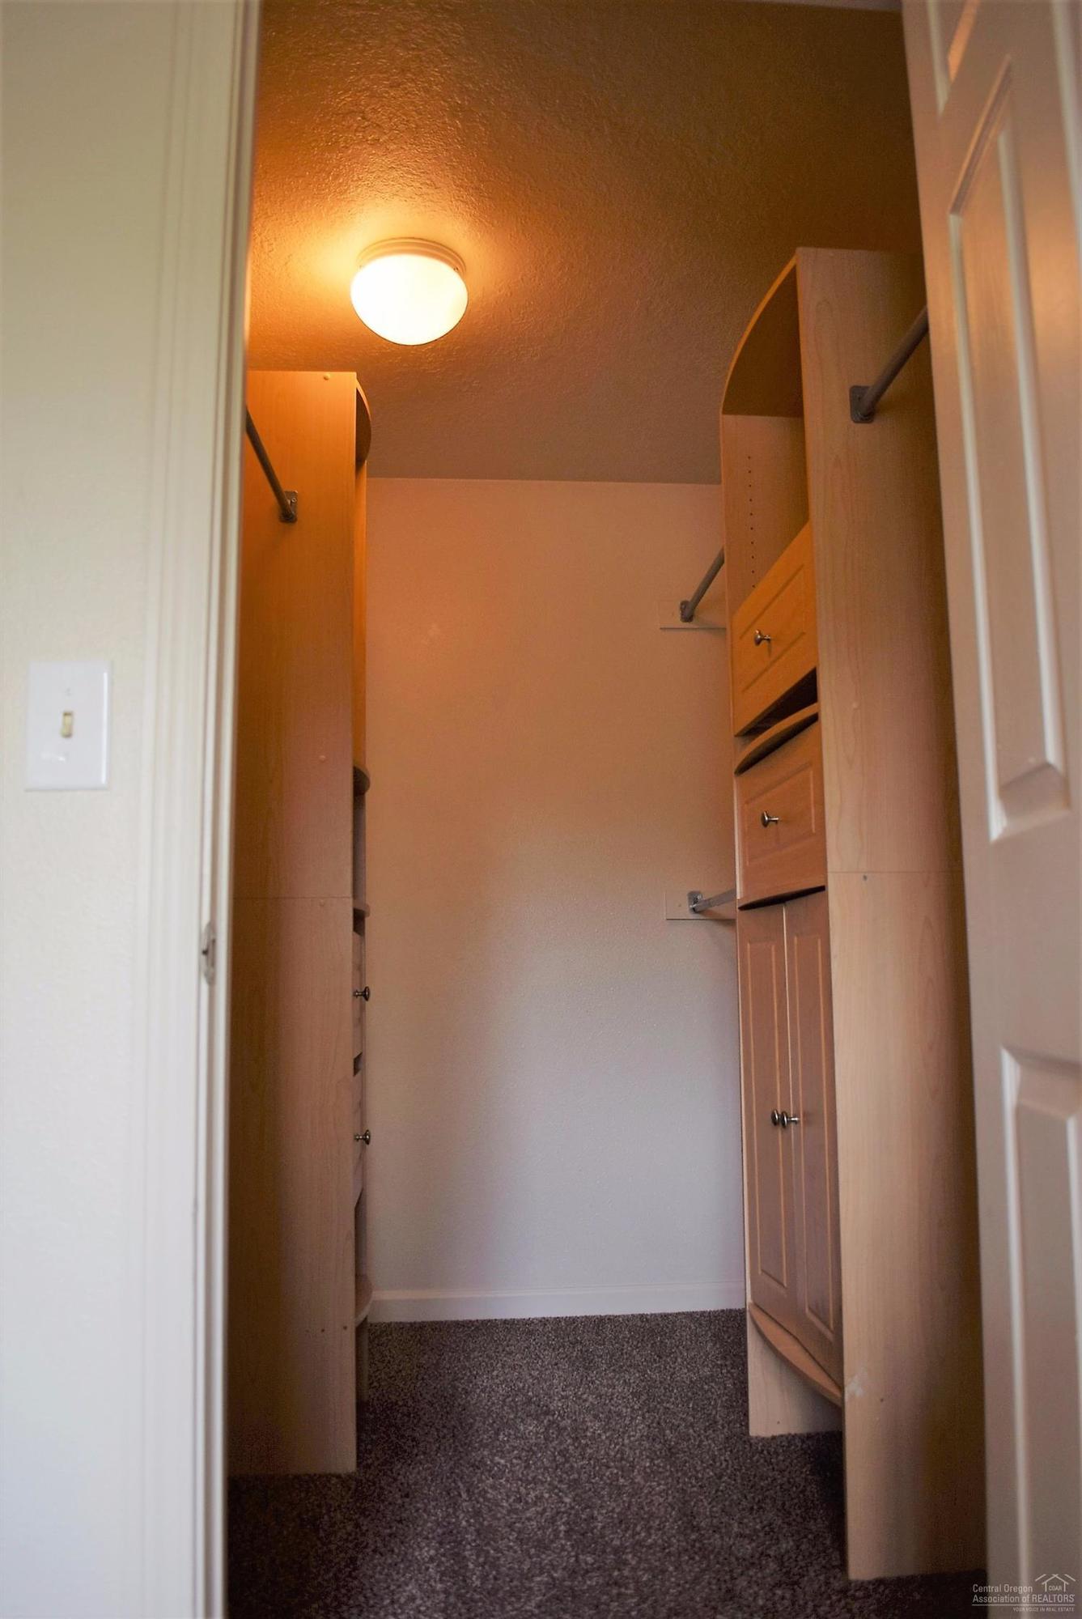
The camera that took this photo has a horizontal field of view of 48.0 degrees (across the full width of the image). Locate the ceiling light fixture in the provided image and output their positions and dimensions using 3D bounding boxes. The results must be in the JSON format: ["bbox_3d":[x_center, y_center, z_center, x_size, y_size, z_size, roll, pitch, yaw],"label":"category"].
[{"bbox_3d":[-0.261,-1.014,2.418,0.234,0.144,0.234,0,-8,-5],"label":"ceiling light fixture"}]

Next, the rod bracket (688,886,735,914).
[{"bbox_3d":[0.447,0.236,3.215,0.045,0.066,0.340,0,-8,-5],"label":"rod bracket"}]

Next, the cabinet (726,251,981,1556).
[{"bbox_3d":[0.598,0.135,2.244,0.380,2.136,0.600,0,-8,-5],"label":"cabinet"}]

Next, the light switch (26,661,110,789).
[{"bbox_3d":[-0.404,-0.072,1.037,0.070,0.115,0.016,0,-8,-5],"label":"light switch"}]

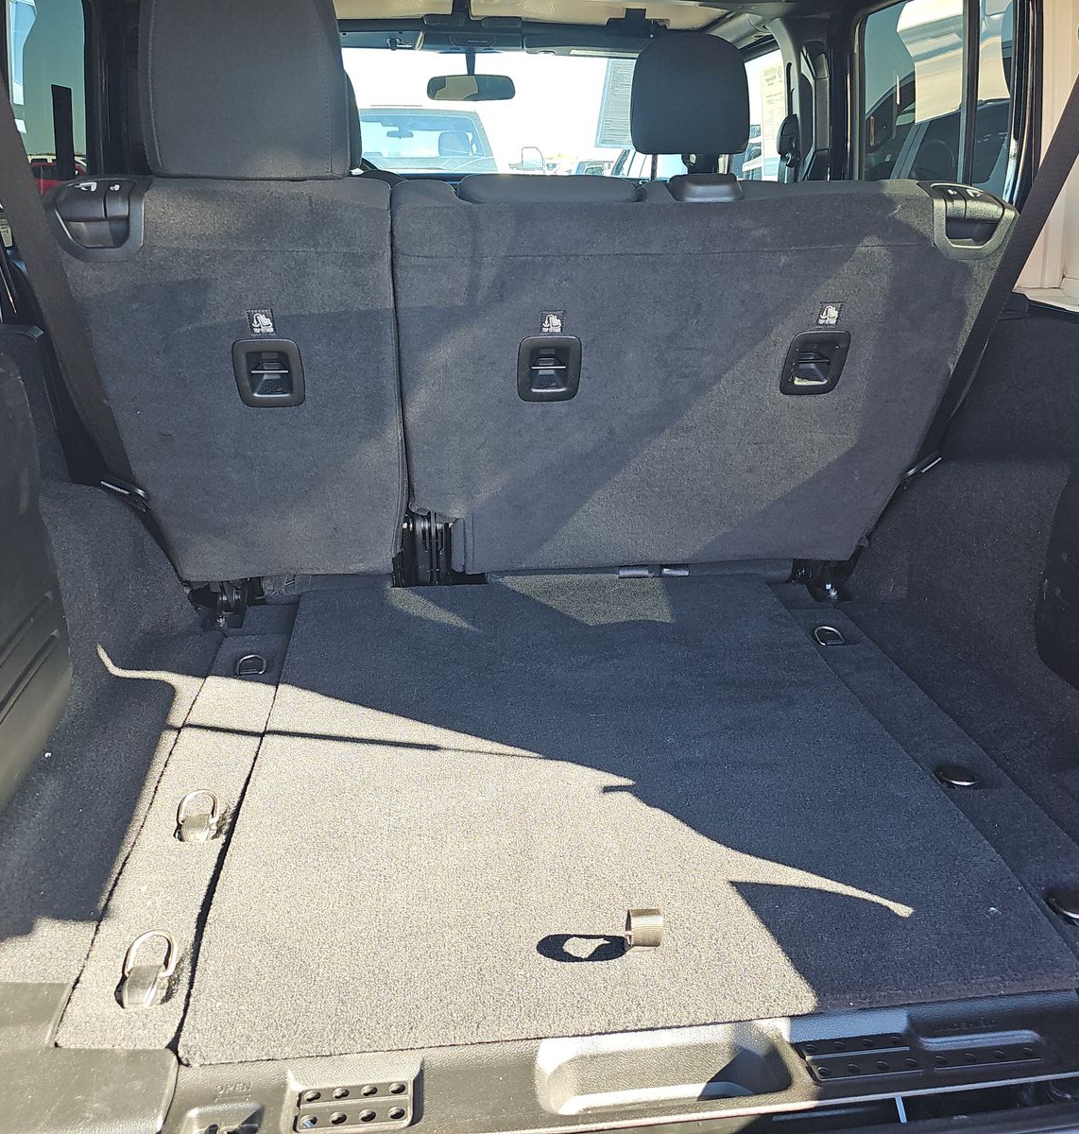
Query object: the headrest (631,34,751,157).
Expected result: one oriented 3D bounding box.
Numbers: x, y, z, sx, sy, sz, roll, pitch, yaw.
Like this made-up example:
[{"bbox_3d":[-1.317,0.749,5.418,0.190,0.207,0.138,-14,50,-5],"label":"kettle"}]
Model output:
[{"bbox_3d":[0.301,-0.942,2.010,0.250,0.215,0.120,-2,32,-6],"label":"headrest"}]

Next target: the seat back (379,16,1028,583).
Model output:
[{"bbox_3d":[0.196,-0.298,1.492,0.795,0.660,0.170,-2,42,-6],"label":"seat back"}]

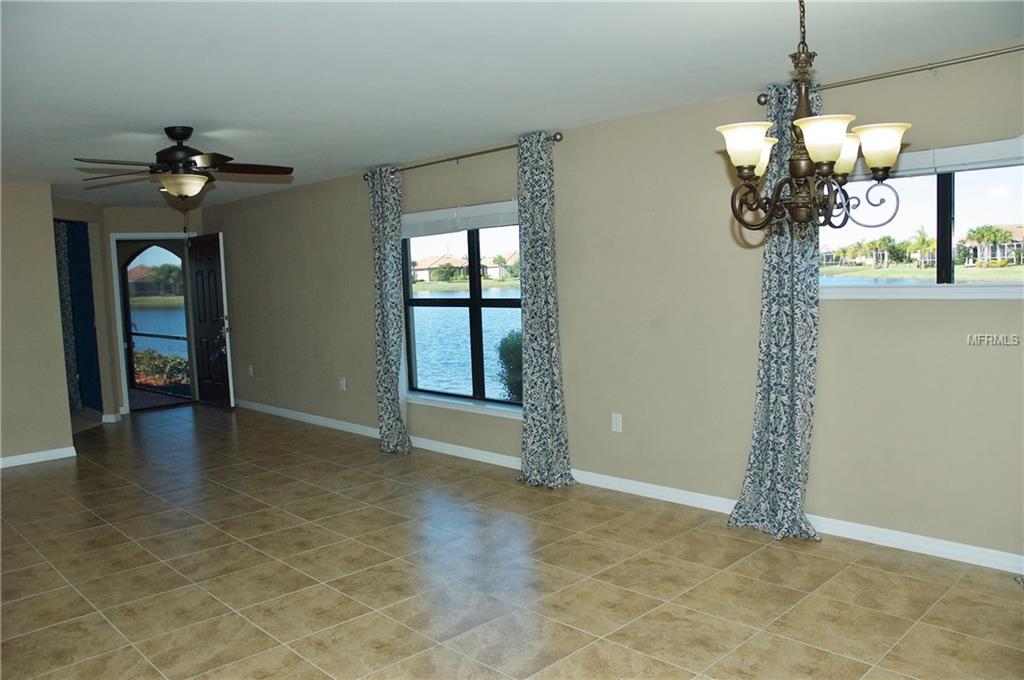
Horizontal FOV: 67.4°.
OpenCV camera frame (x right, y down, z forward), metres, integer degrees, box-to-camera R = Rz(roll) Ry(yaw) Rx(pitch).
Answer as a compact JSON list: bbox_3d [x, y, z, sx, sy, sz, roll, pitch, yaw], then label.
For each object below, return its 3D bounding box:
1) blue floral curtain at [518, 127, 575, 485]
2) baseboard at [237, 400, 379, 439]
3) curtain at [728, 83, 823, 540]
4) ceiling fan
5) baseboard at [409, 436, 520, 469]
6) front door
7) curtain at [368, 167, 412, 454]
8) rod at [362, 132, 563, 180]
[{"bbox_3d":[0.190,-0.206,5.292,0.218,2.430,0.419,-6,6,-44],"label":"blue floral curtain"},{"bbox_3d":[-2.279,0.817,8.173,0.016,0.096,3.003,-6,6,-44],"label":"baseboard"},{"bbox_3d":[1.383,-0.135,4.059,0.209,2.402,0.537,-6,6,-44],"label":"curtain"},{"bbox_3d":[-1.985,-1.064,4.599,1.319,0.423,1.319,-6,6,-44],"label":"ceiling fan"},{"bbox_3d":[-0.402,0.909,6.235,0.016,0.096,1.411,-6,6,-44],"label":"baseboard"},{"bbox_3d":[-3.703,-0.233,9.472,0.045,2.084,0.933,-6,6,-44],"label":"front door"},{"bbox_3d":[-1.079,-0.265,6.591,0.218,2.430,0.441,-6,6,-44],"label":"curtain"},{"bbox_3d":[-0.469,-1.379,5.915,0.109,0.059,2.334,-6,6,-44],"label":"rod"}]

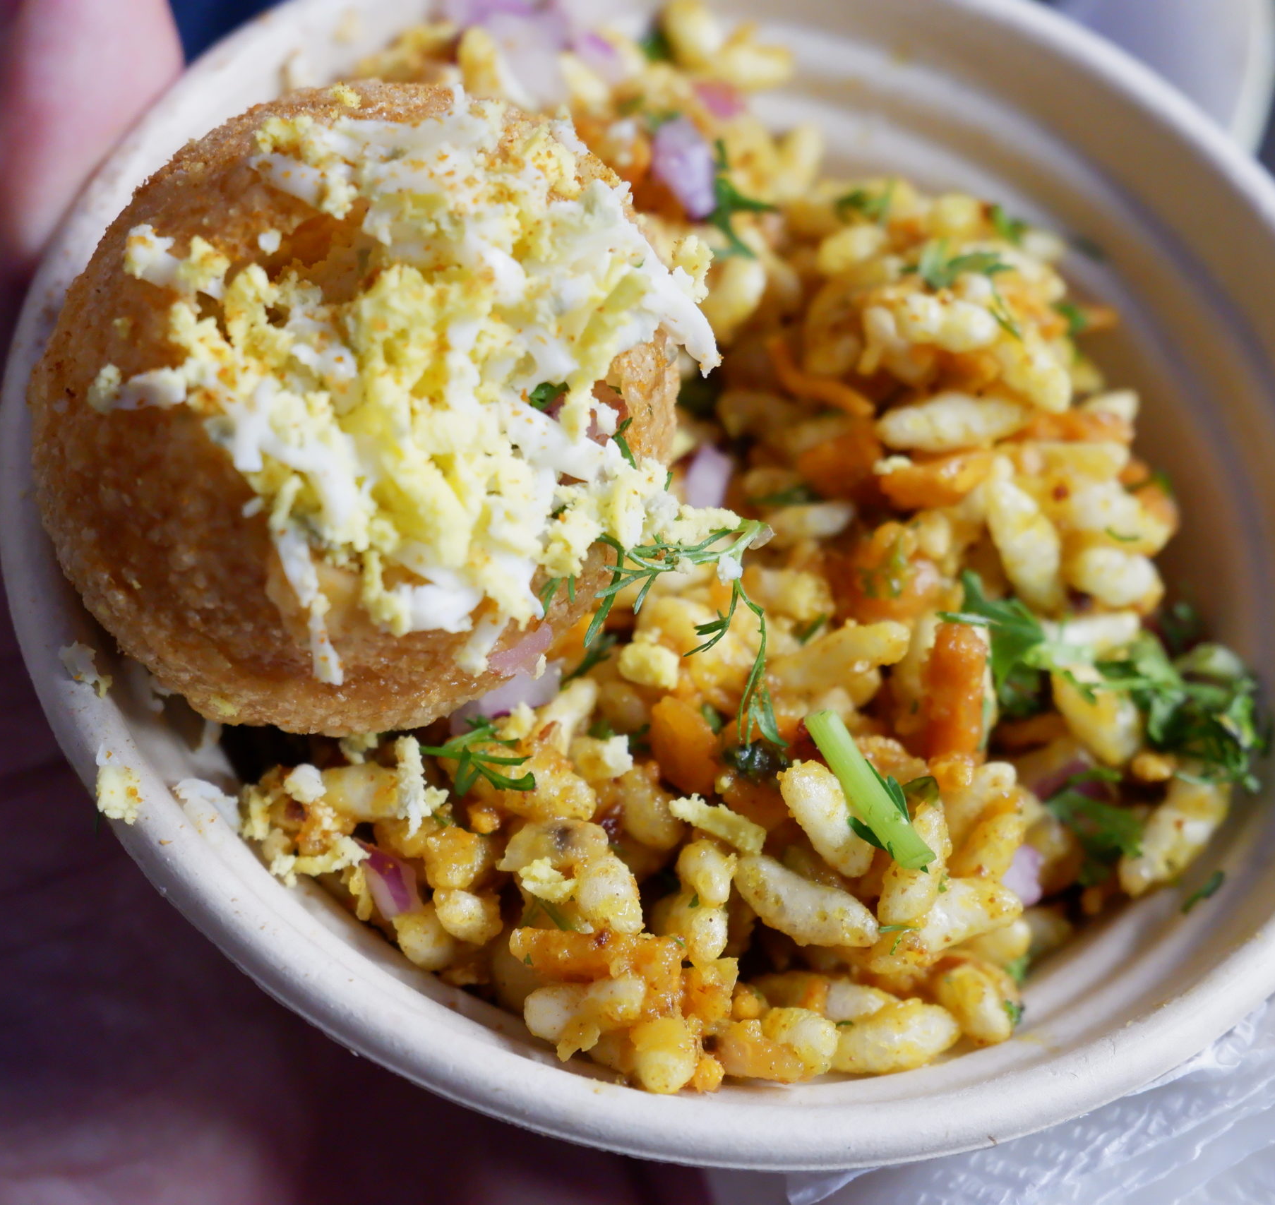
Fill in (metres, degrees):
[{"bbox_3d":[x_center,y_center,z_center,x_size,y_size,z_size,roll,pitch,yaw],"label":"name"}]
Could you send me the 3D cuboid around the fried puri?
[{"bbox_3d":[-0.022,-0.015,0.226,0.051,0.047,0.051,0,71,-13],"label":"fried puri"}]

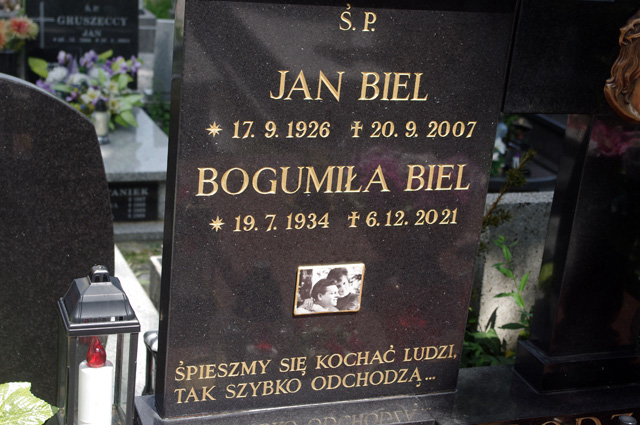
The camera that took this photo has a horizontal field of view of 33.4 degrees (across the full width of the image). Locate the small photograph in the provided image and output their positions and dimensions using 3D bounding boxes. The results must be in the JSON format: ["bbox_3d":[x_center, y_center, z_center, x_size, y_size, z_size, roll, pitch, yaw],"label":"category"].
[{"bbox_3d":[0.018,0.130,1.786,0.118,0.088,0.008,-2,21,-20],"label":"small photograph"}]

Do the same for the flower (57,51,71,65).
[{"bbox_3d":[-1.348,-0.815,5.600,0.066,0.066,0.063,1,20,-14],"label":"flower"}]

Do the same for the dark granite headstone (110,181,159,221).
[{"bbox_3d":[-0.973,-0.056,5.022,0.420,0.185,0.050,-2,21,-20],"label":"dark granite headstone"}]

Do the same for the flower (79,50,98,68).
[{"bbox_3d":[-1.217,-0.804,5.600,0.095,0.080,0.080,1,20,-12],"label":"flower"}]

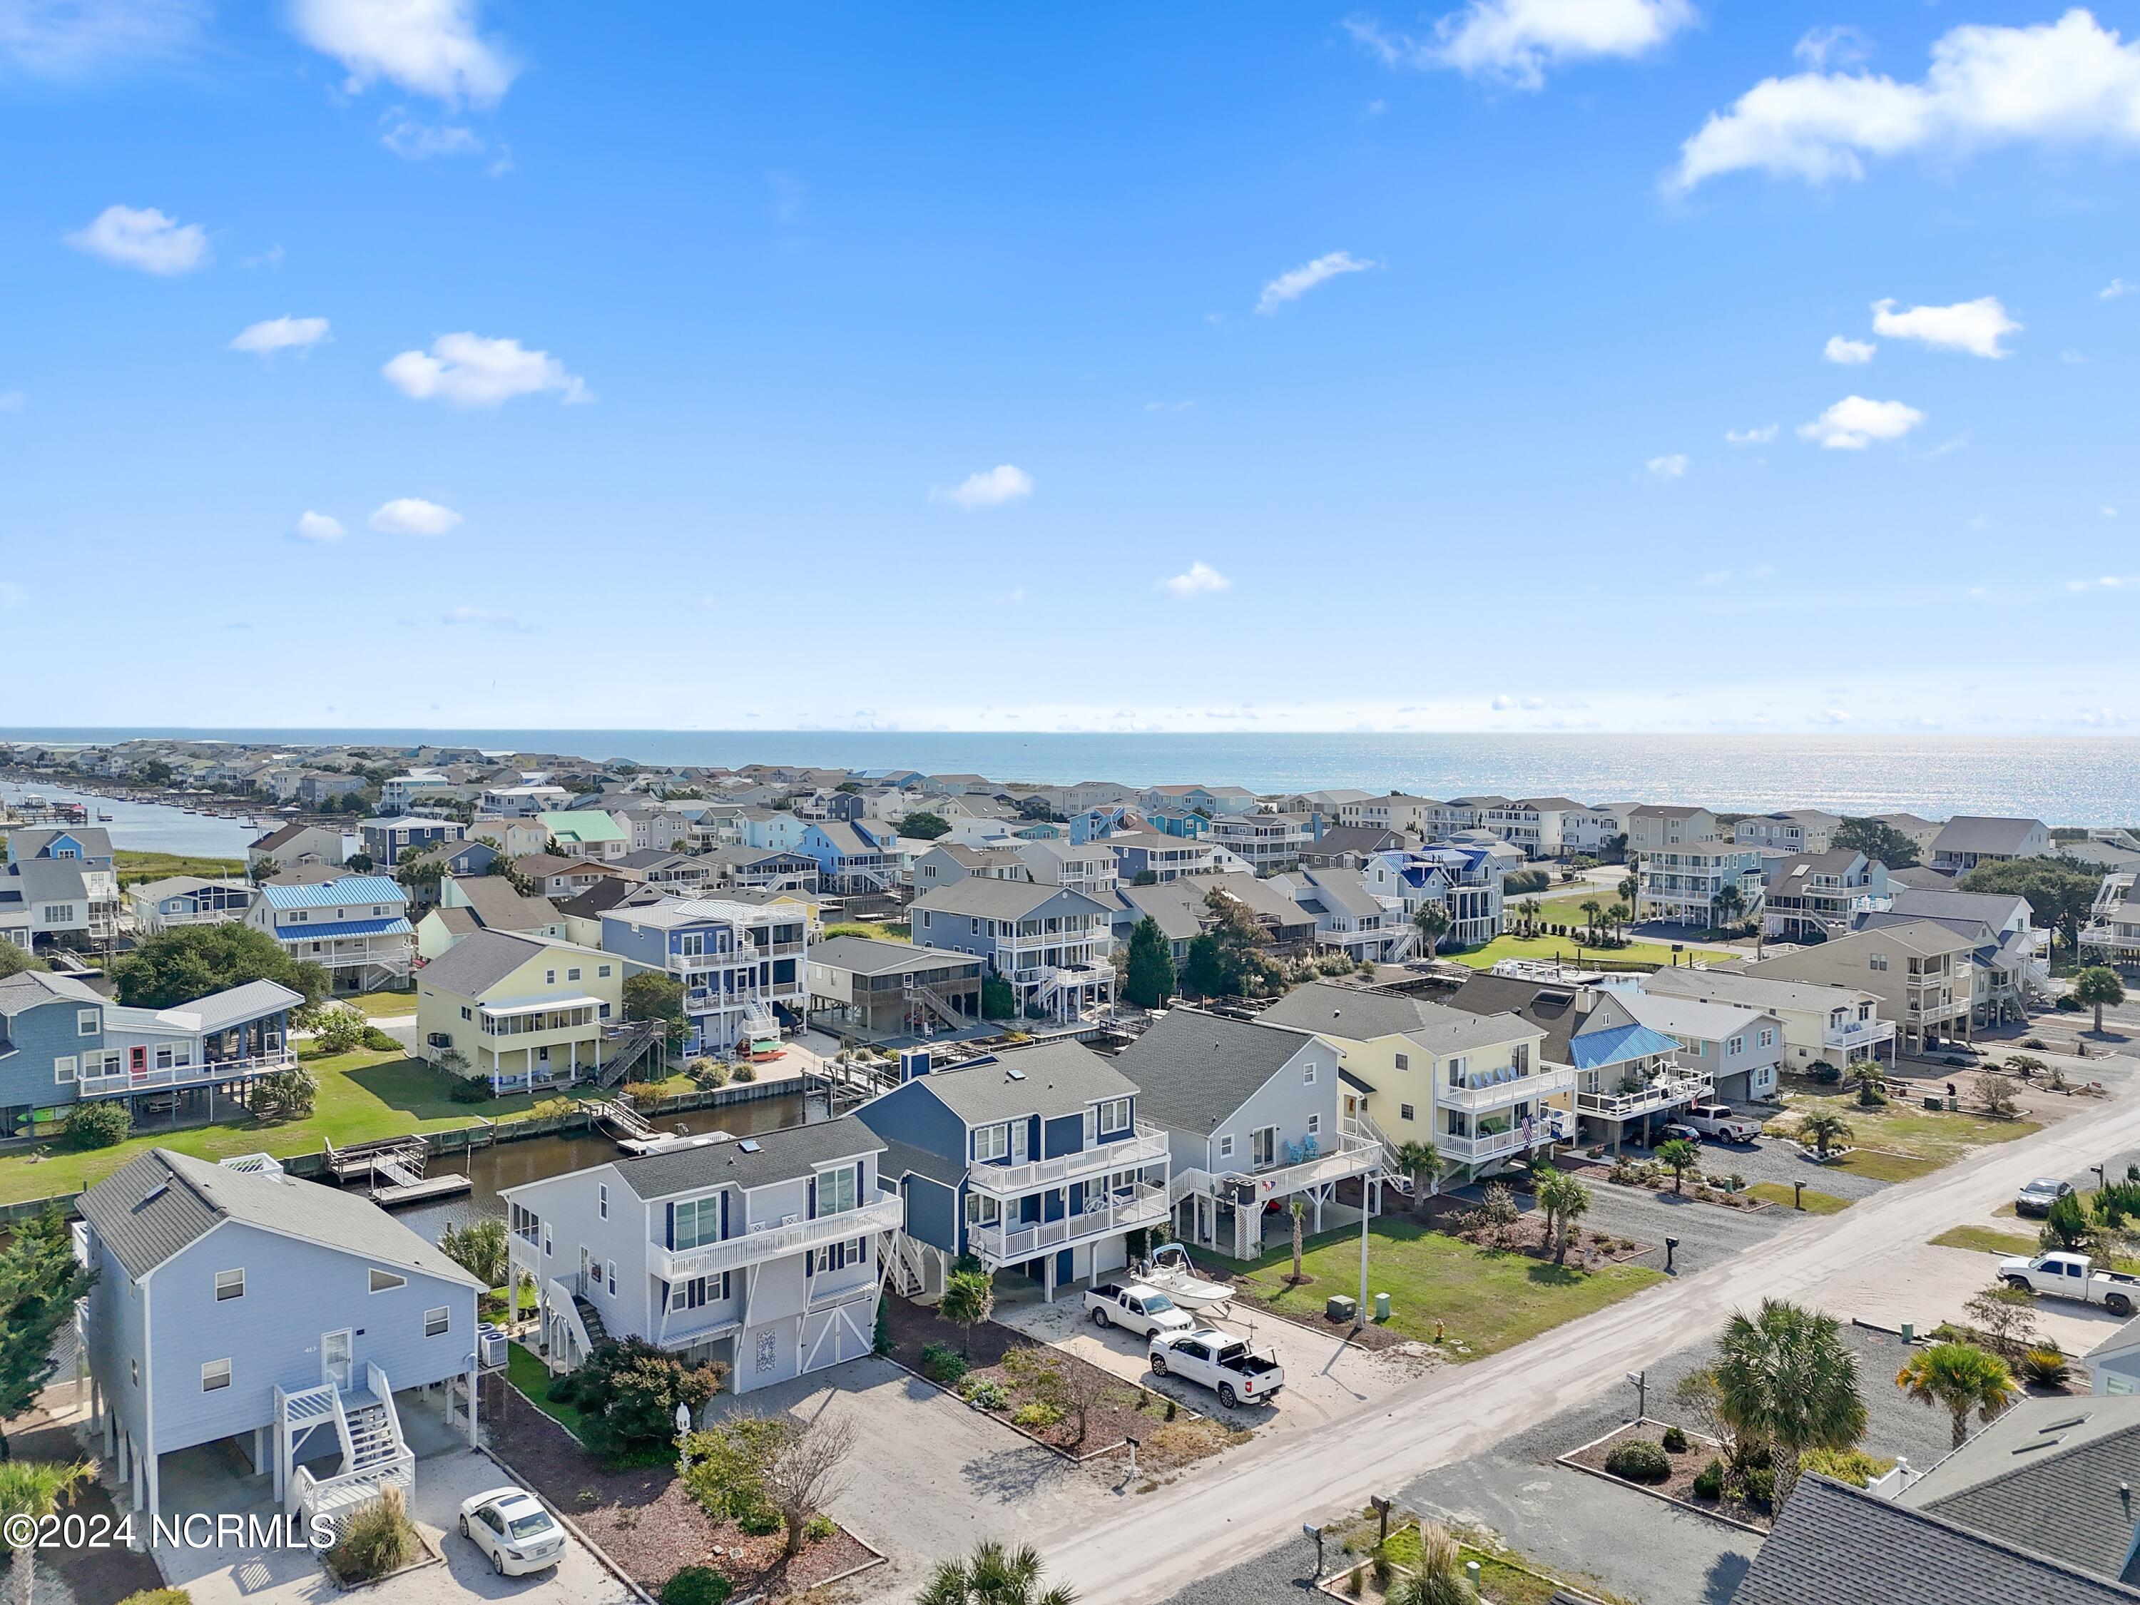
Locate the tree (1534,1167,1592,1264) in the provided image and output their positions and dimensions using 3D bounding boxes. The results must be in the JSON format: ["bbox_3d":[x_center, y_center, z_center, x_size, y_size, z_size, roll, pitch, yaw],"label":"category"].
[{"bbox_3d":[24.488,20.616,73.697,2.850,4.600,2.800,0,3,0],"label":"tree"}]

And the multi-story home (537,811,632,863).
[{"bbox_3d":[-90.520,7.190,272.980,12.900,10.500,14.500,-2,4,-41],"label":"multi-story home"}]

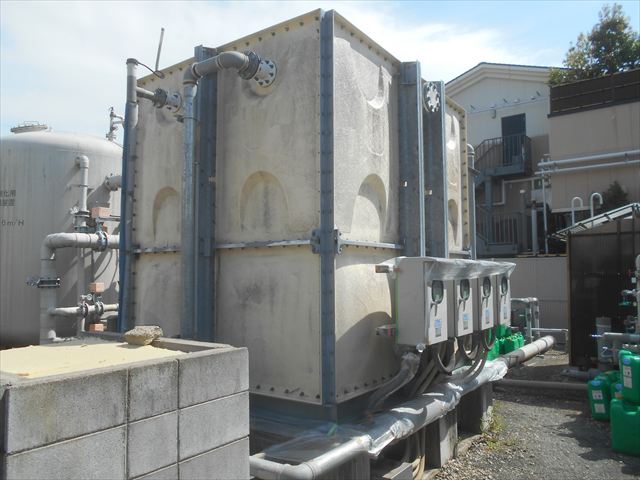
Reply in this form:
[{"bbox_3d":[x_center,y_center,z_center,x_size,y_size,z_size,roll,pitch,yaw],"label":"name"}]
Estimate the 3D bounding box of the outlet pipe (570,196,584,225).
[{"bbox_3d":[4.928,-0.555,9.200,0.220,0.560,0.055,-3,-5,35],"label":"outlet pipe"}]

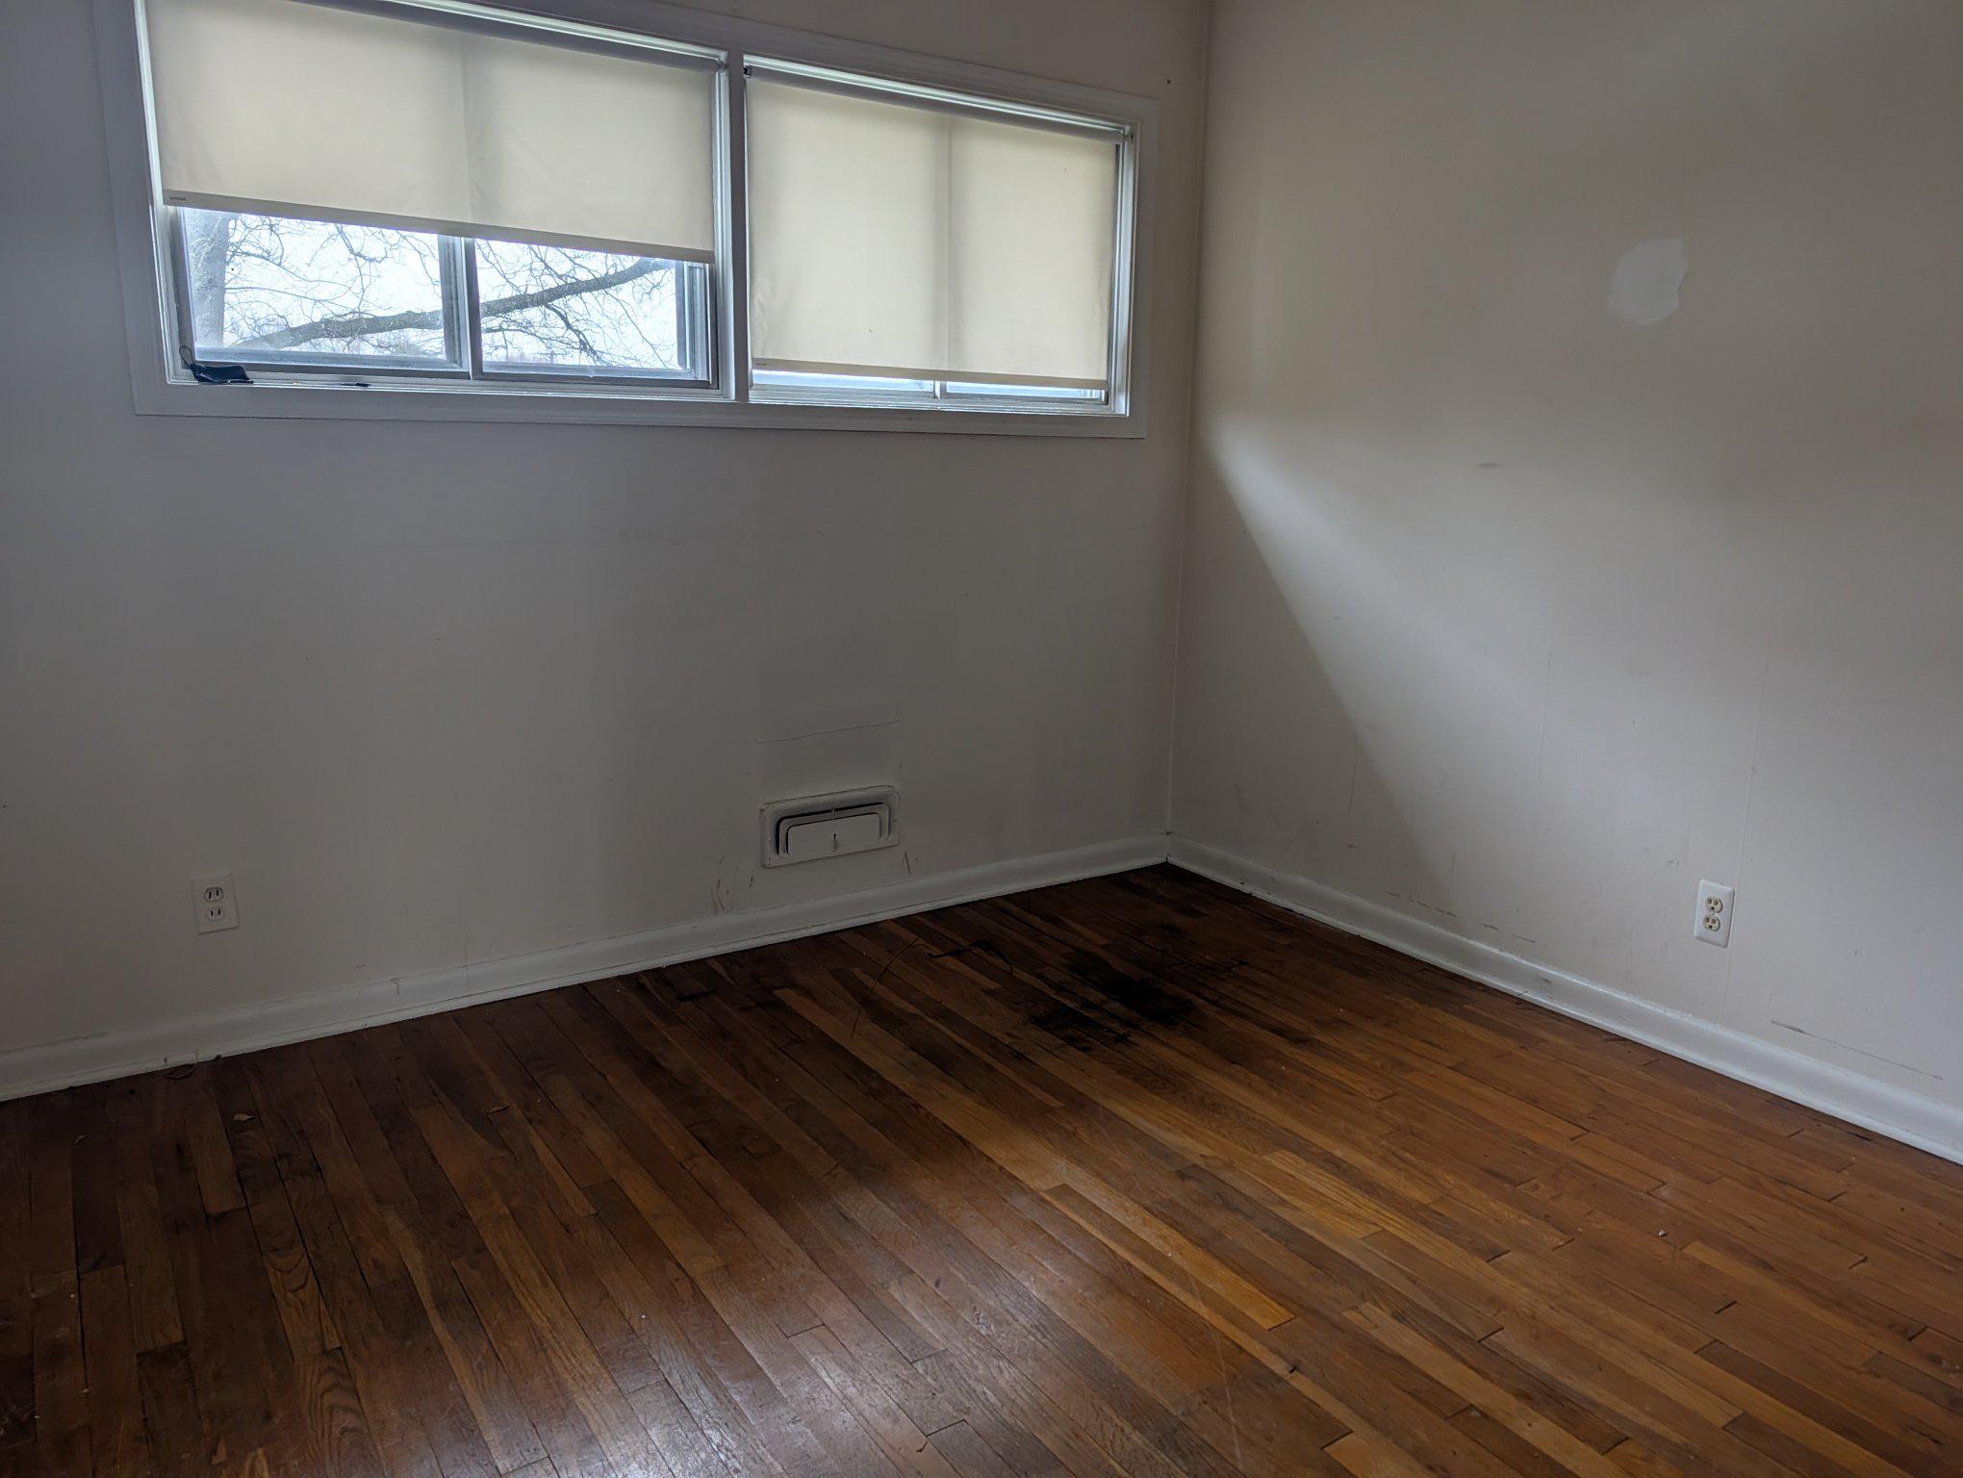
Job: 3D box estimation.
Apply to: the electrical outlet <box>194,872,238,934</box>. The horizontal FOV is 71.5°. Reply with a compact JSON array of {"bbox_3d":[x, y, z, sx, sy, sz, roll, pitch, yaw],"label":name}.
[{"bbox_3d":[-1.488,0.322,2.649,0.070,0.114,0.010,-7,15,-34],"label":"electrical outlet"}]

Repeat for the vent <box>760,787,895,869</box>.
[{"bbox_3d":[-0.371,0.218,3.401,0.392,0.163,0.030,-7,15,-34],"label":"vent"}]

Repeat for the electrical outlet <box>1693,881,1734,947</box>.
[{"bbox_3d":[1.478,0.353,2.749,0.010,0.117,0.070,-7,15,-34],"label":"electrical outlet"}]

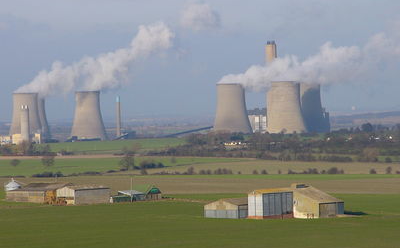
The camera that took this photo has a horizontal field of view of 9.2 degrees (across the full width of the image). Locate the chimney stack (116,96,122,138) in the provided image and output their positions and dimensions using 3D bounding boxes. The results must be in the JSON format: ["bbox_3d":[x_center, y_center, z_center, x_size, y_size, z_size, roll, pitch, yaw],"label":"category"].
[{"bbox_3d":[-165.300,-10.625,5100.000,8.500,93.000,8.500,-1,0,0],"label":"chimney stack"}]

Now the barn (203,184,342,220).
[{"bbox_3d":[25.371,26.733,850.000,43.000,11.000,22.000,-1,0,36],"label":"barn"}]

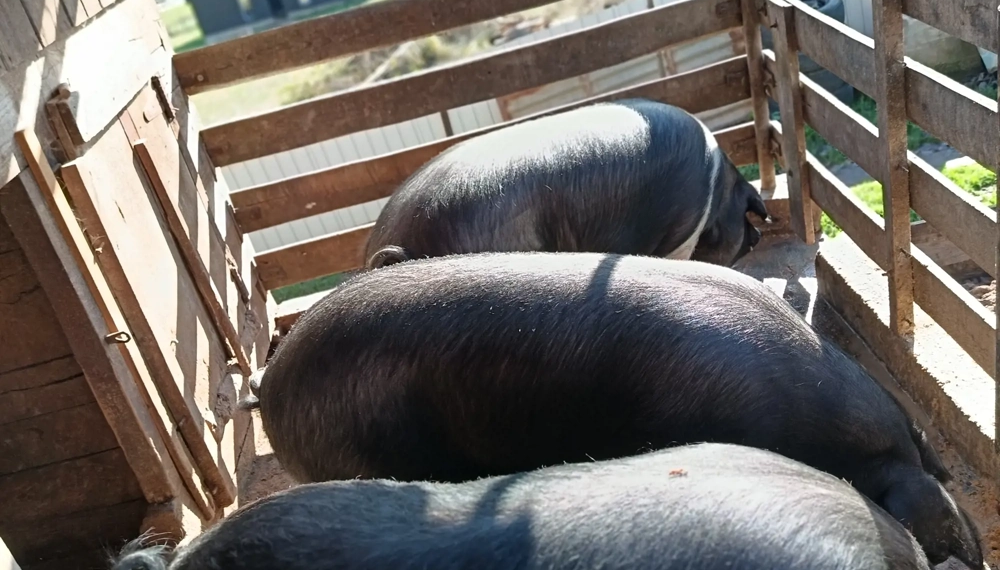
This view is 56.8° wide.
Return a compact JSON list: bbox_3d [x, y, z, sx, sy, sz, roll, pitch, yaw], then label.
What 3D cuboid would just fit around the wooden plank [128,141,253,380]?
[{"bbox_3d":[-0.915,-0.053,2.796,0.030,0.819,0.045,-14,28,3],"label":"wooden plank"}]

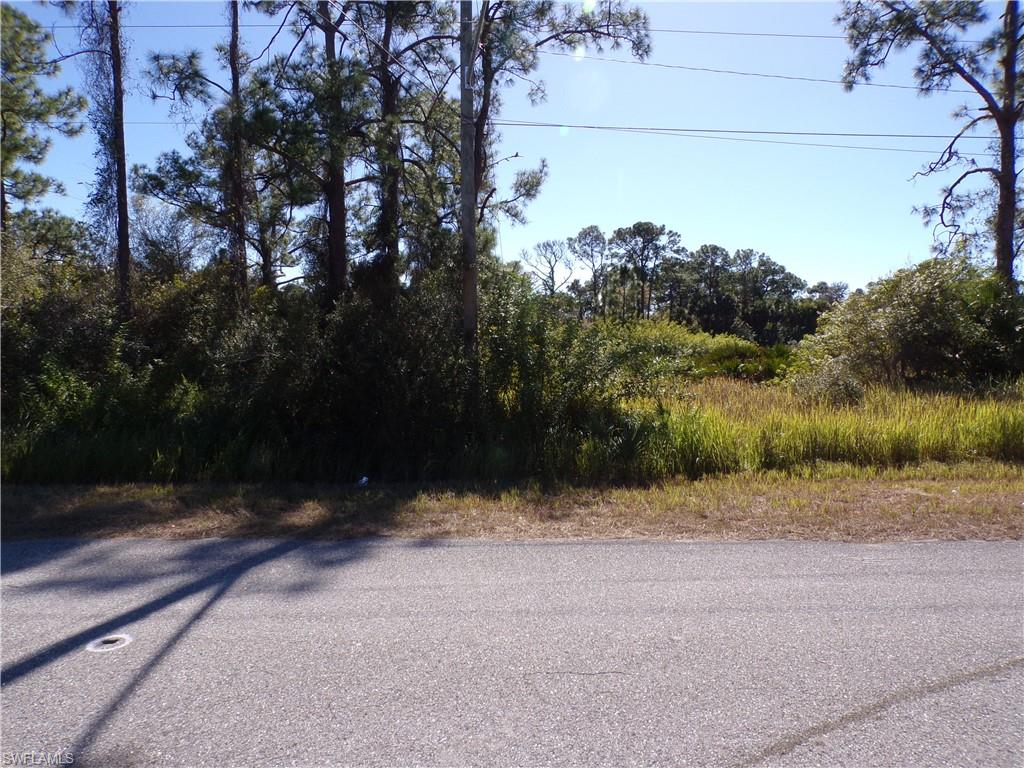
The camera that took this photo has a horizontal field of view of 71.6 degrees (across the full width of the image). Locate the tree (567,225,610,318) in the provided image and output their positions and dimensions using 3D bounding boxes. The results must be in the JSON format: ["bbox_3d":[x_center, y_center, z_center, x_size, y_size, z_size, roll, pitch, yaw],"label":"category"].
[{"bbox_3d":[6.034,-6.973,55.701,3.470,10.961,3.470,0,3,0],"label":"tree"}]

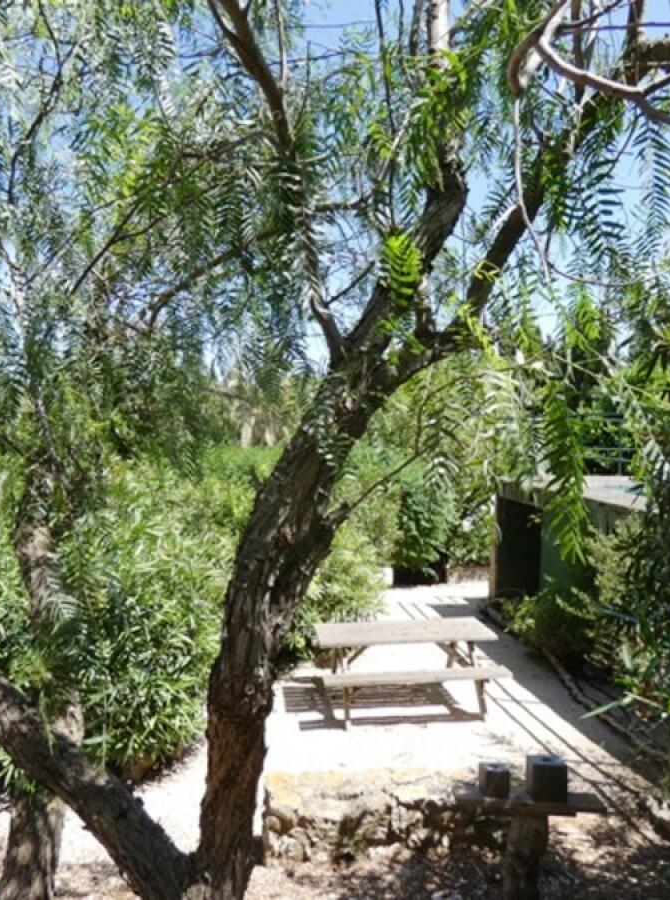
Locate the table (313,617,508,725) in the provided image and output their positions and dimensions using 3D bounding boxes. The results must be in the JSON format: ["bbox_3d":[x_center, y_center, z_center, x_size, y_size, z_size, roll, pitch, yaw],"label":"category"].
[{"bbox_3d":[0.723,2.268,7.312,1.820,0.725,1.470,-1,1,-5],"label":"table"}]

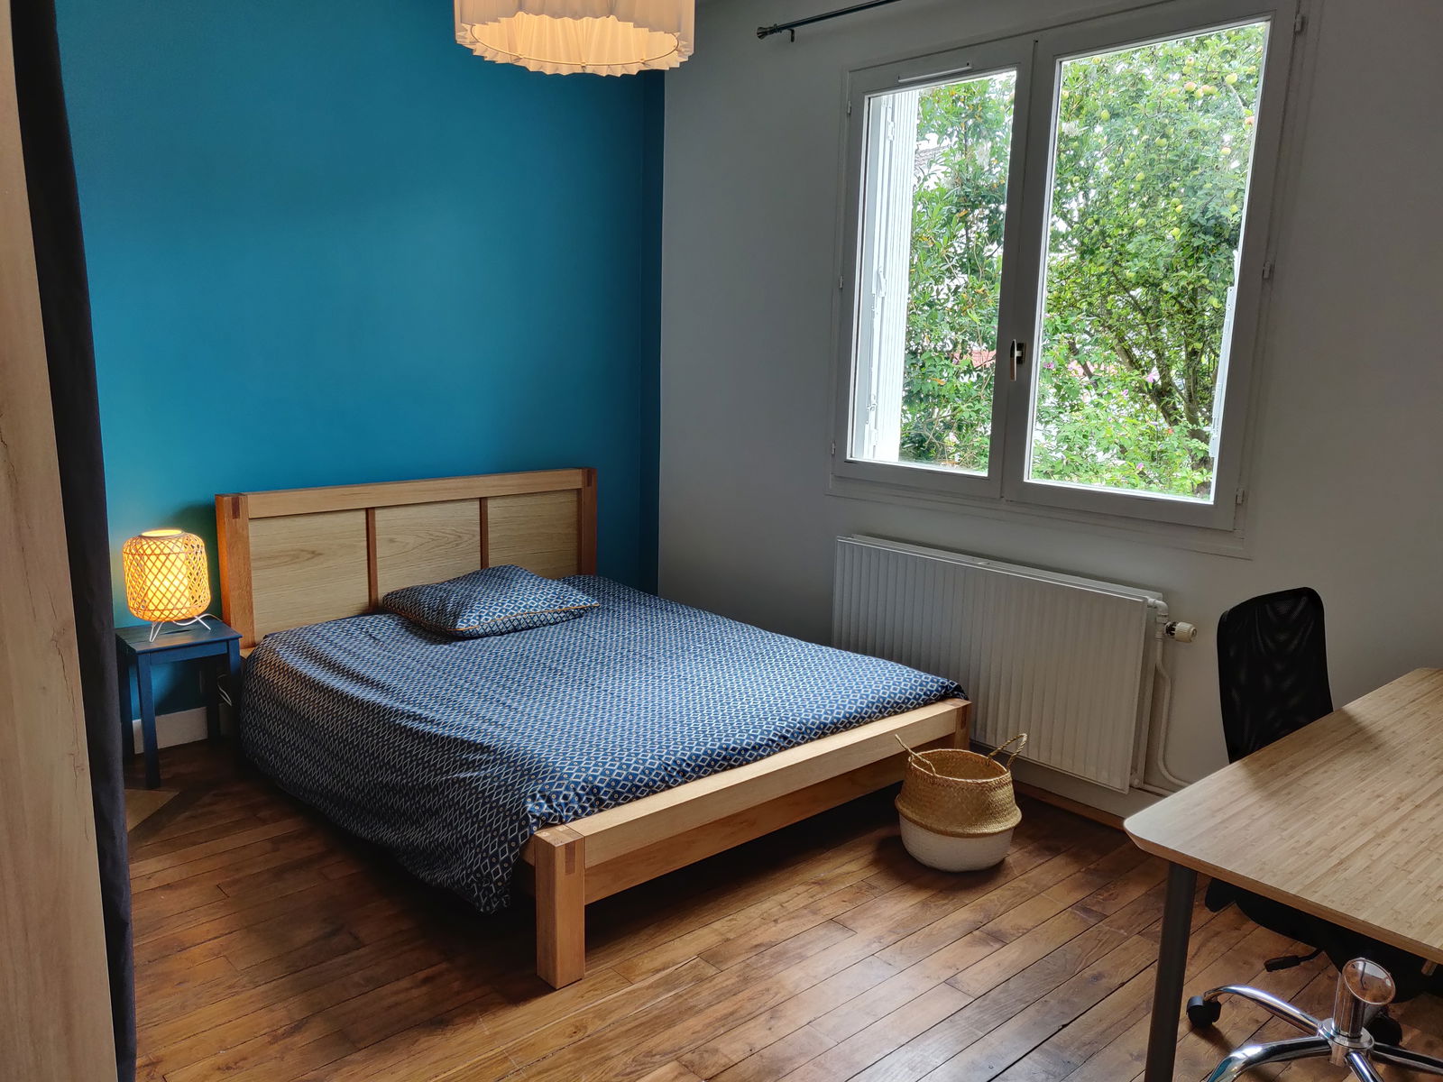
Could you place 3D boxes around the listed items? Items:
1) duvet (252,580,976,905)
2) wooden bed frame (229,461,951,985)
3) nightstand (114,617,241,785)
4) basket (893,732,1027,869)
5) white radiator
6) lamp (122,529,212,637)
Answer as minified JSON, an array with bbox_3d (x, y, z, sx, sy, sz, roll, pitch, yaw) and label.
[{"bbox_3d":[-0.531,0.522,3.503,1.700,0.345,1.950,-7,13,-43],"label":"duvet"},{"bbox_3d":[-0.490,0.342,3.517,1.583,0.881,2.084,-7,13,-43],"label":"wooden bed frame"},{"bbox_3d":[-1.791,0.533,3.473,0.325,0.447,0.283,-7,13,-41],"label":"nightstand"},{"bbox_3d":[0.689,0.736,3.028,0.375,0.336,0.365,4,10,14],"label":"basket"},{"bbox_3d":[0.847,0.367,3.487,0.100,0.588,1.187,-7,13,-41],"label":"white radiator"},{"bbox_3d":[-1.827,0.141,3.437,0.250,0.336,0.250,-7,13,-41],"label":"lamp"}]

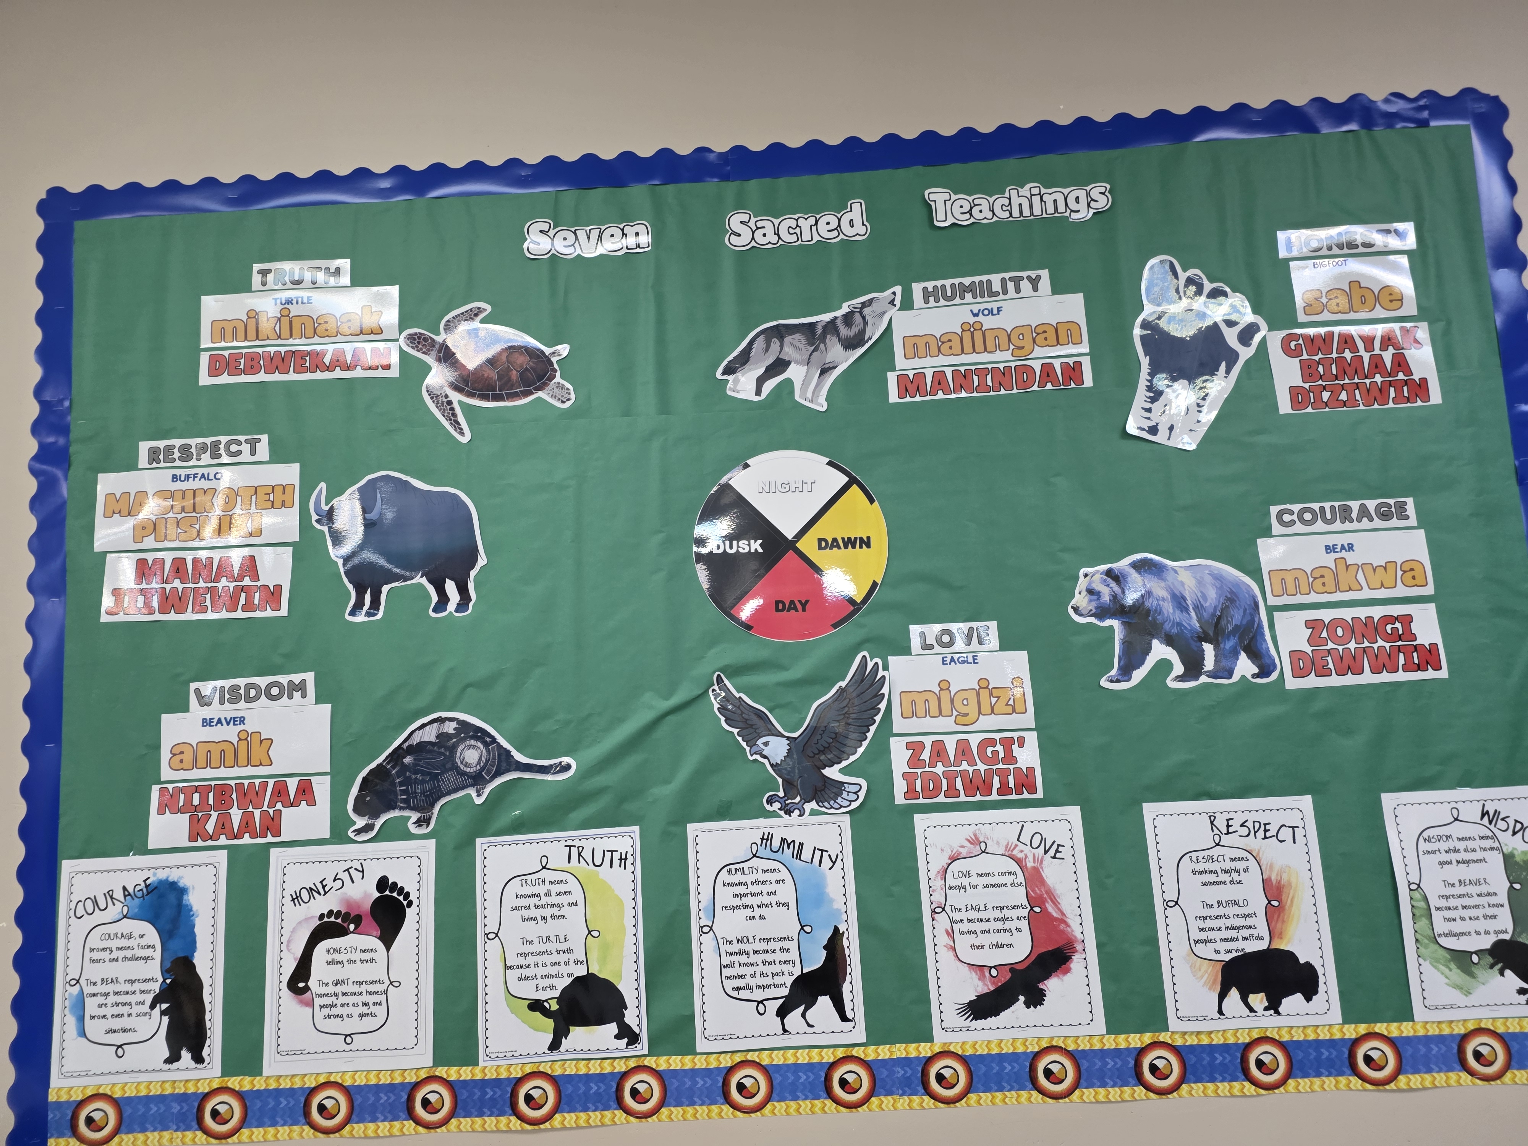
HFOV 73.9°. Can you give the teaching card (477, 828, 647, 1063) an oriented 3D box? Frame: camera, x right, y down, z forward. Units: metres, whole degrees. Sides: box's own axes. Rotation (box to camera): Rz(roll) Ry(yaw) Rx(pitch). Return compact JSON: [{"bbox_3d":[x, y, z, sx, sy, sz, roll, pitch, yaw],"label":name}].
[{"bbox_3d":[-0.261,0.478,1.306,0.216,0.279,0.004,-4,-11,0],"label":"teaching card"}]

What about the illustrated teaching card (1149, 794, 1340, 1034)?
[{"bbox_3d":[0.612,0.434,1.300,0.216,0.279,0.004,-3,-11,0],"label":"illustrated teaching card"}]

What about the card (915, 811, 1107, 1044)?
[{"bbox_3d":[0.314,0.447,1.300,0.216,0.279,0.004,-4,-10,0],"label":"card"}]

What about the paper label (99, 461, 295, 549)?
[{"bbox_3d":[-0.792,-0.092,1.421,0.286,0.112,0.004,-3,-11,0],"label":"paper label"}]

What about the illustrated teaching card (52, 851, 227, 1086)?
[{"bbox_3d":[-0.805,0.509,1.310,0.216,0.279,0.004,-4,-11,0],"label":"illustrated teaching card"}]

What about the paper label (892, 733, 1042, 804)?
[{"bbox_3d":[0.267,0.256,1.335,0.194,0.085,0.004,-3,-10,1],"label":"paper label"}]

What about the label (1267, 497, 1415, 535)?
[{"bbox_3d":[0.791,-0.077,1.386,0.196,0.040,0.004,-3,-10,0],"label":"label"}]

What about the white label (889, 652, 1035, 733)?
[{"bbox_3d":[0.264,0.159,1.357,0.187,0.102,0.004,-2,-11,1],"label":"white label"}]

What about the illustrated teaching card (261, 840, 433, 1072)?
[{"bbox_3d":[-0.533,0.493,1.308,0.216,0.279,0.004,-3,-11,0],"label":"illustrated teaching card"}]

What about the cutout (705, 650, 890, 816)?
[{"bbox_3d":[0.052,0.217,1.349,0.243,0.215,0.004,-3,-11,0],"label":"cutout"}]

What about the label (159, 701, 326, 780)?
[{"bbox_3d":[-0.692,0.227,1.356,0.227,0.088,0.004,-3,-10,0],"label":"label"}]

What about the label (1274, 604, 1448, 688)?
[{"bbox_3d":[0.796,0.097,1.354,0.215,0.101,0.004,-4,-10,0],"label":"label"}]

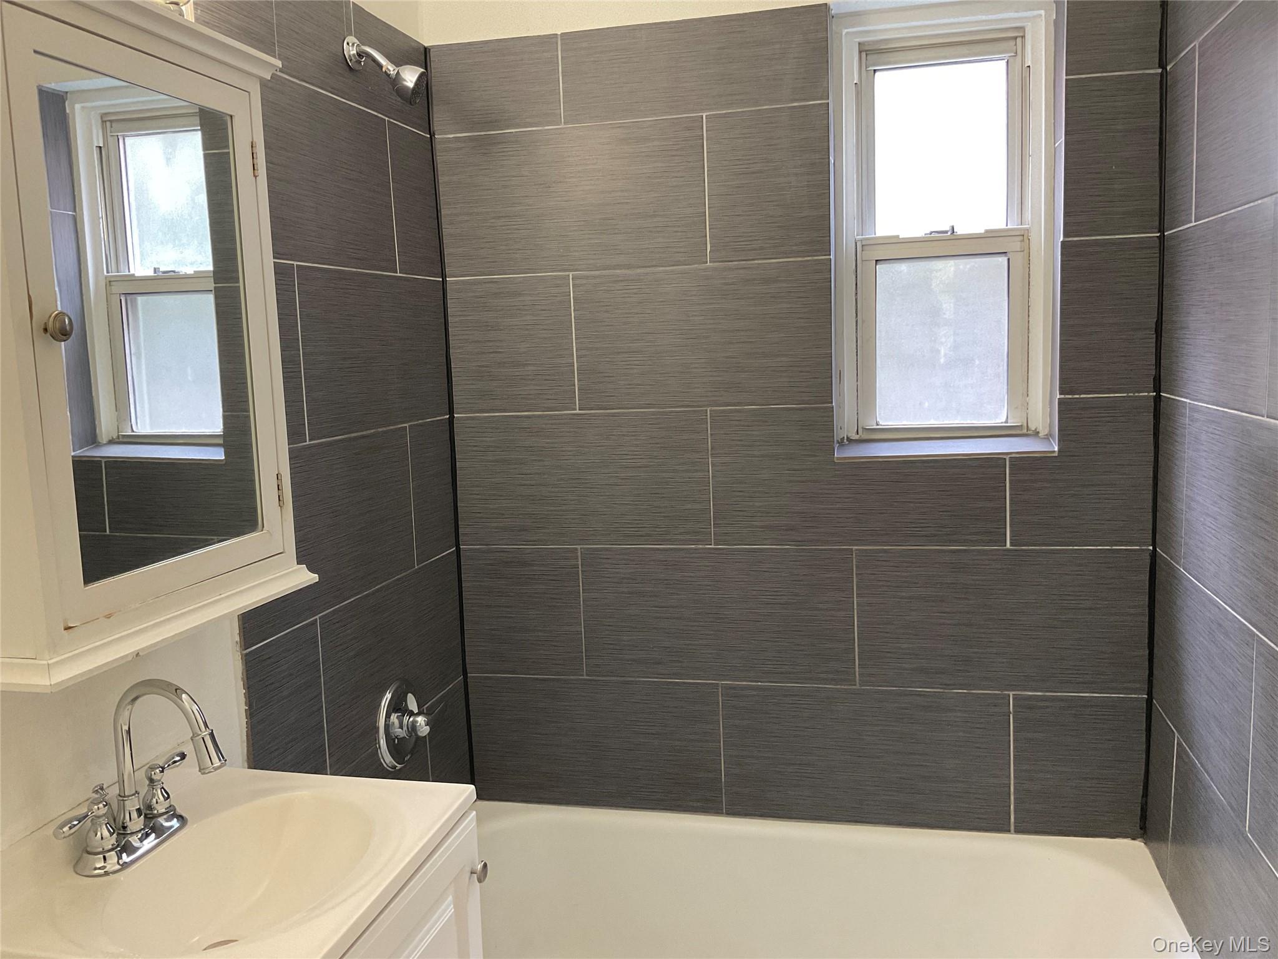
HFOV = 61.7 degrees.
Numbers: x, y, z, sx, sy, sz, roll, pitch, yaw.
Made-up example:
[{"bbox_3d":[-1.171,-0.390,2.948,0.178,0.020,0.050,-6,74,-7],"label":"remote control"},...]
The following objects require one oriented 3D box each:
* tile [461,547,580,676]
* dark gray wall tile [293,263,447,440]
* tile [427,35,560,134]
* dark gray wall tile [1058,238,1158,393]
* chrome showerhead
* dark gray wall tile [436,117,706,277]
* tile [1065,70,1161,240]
[{"bbox_3d":[-0.269,0.307,2.489,0.284,0.305,0.010,-1,7,13],"label":"tile"},{"bbox_3d":[-0.516,-0.258,2.144,0.010,0.305,0.609,-1,7,14],"label":"dark gray wall tile"},{"bbox_3d":[-0.309,-0.856,2.337,0.293,0.191,0.012,-1,7,13],"label":"tile"},{"bbox_3d":[0.927,-0.318,2.124,0.175,0.305,0.010,-1,7,13],"label":"dark gray wall tile"},{"bbox_3d":[-0.468,-0.771,2.021,0.150,0.142,0.070,-1,7,13],"label":"chrome showerhead"},{"bbox_3d":[-0.149,-0.609,2.331,0.602,0.304,0.012,-1,7,13],"label":"dark gray wall tile"},{"bbox_3d":[0.918,-0.623,2.084,0.166,0.305,0.010,-1,7,13],"label":"tile"}]

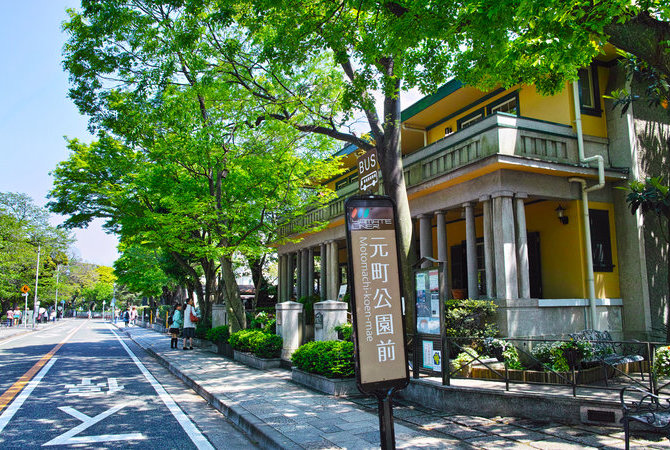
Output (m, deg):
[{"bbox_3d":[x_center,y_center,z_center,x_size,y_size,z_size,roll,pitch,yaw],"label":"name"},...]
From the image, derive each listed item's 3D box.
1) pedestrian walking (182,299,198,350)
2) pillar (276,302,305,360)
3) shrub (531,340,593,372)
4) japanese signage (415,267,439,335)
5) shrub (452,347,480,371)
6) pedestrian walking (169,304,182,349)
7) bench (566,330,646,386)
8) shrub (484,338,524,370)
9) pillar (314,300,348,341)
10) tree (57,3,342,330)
[{"bbox_3d":[-4.541,3.133,16.415,0.420,1.640,0.500,6,-11,-35],"label":"pedestrian walking"},{"bbox_3d":[-1.164,2.697,13.447,0.560,1.520,0.560,3,-9,-24],"label":"pillar"},{"bbox_3d":[2.915,1.692,6.722,0.700,0.390,0.420,-6,-10,34],"label":"shrub"},{"bbox_3d":[1.443,1.189,8.063,0.080,0.980,0.550,3,-9,-24],"label":"japanese signage"},{"bbox_3d":[2.183,2.285,8.806,0.440,0.390,0.440,-4,-9,24],"label":"shrub"},{"bbox_3d":[-5.061,3.214,16.605,0.420,1.430,0.460,2,-9,-15],"label":"pedestrian walking"},{"bbox_3d":[4.198,2.008,7.998,1.080,0.750,0.560,3,-9,-24],"label":"bench"},{"bbox_3d":[2.357,1.800,7.262,0.480,0.410,0.420,-6,-10,34],"label":"shrub"},{"bbox_3d":[-0.071,2.298,10.878,0.560,1.520,0.560,3,-9,-24],"label":"pillar"},{"bbox_3d":[-3.880,-1.274,15.368,8.000,10.000,8.300,0,-9,0],"label":"tree"}]

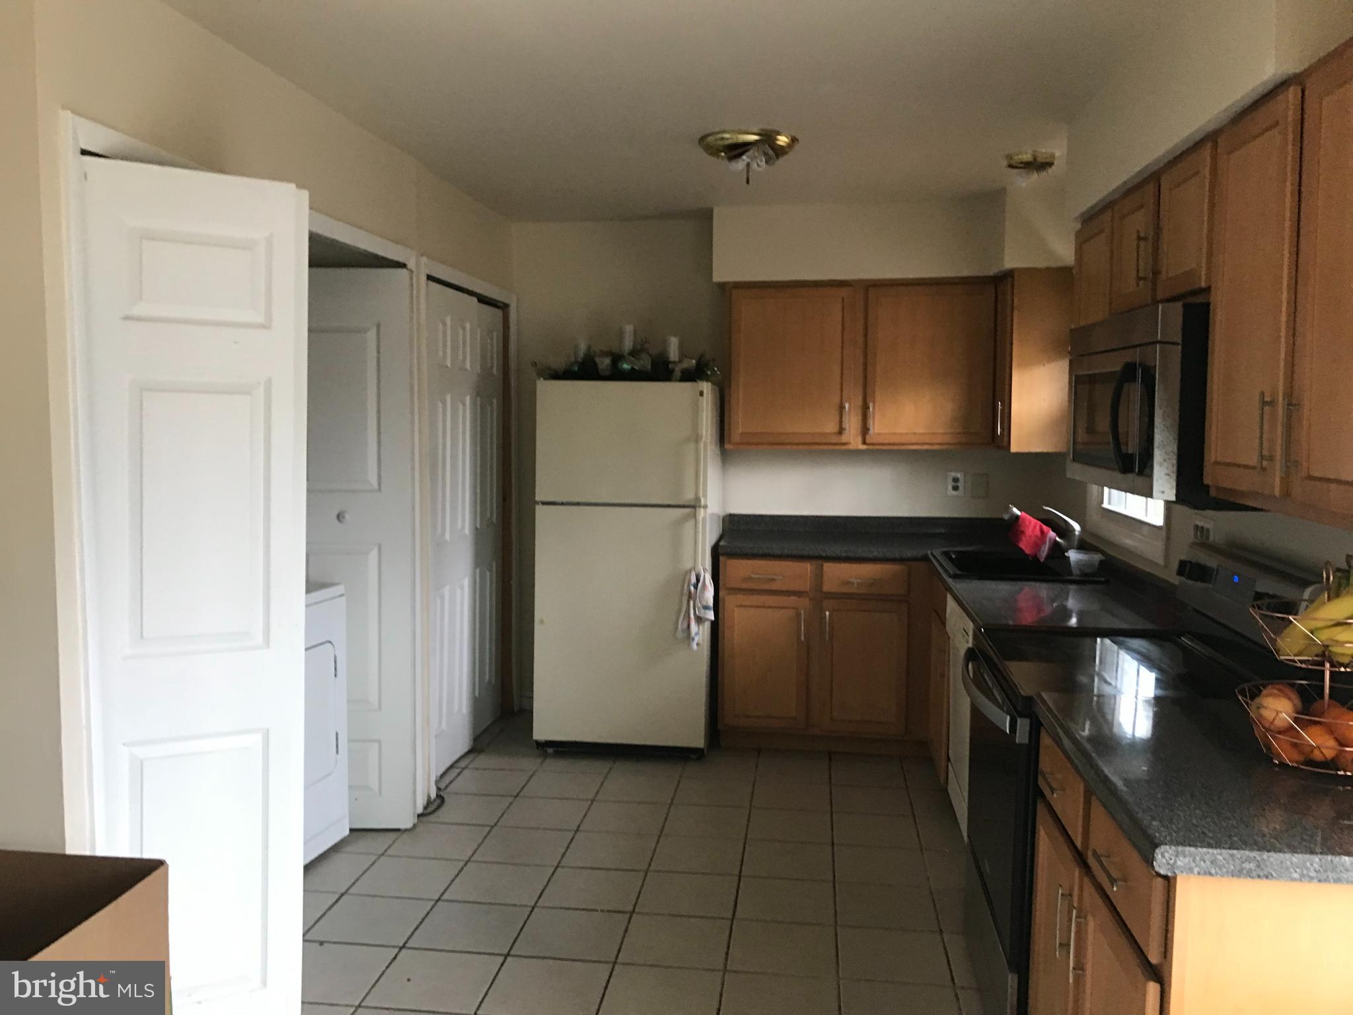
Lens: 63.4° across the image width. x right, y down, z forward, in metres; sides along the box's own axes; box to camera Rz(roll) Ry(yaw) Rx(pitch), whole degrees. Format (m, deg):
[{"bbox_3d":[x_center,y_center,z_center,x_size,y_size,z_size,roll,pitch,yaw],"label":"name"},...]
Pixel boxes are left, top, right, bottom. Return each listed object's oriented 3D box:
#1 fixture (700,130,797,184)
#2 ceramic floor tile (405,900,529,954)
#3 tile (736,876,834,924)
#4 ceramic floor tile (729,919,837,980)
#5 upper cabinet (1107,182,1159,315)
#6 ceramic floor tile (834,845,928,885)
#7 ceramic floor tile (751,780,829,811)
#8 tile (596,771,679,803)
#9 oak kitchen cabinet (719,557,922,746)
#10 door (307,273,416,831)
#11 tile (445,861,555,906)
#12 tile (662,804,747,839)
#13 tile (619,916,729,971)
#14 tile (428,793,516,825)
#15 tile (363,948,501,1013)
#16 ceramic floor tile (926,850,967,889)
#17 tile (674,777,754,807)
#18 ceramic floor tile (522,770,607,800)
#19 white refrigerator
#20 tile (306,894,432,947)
[{"bbox_3d":[0.243,-1.173,3.681,0.334,0.166,0.334,1,5,7],"label":"fixture"},{"bbox_3d":[-0.606,1.244,3.233,0.300,0.012,0.300,1,5,7],"label":"ceramic floor tile"},{"bbox_3d":[0.347,1.249,3.471,0.304,0.010,0.304,1,5,7],"label":"tile"},{"bbox_3d":[0.304,1.253,3.105,0.300,0.012,0.300,1,5,7],"label":"ceramic floor tile"},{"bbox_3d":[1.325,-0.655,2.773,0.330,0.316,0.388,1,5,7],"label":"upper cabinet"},{"bbox_3d":[0.692,1.227,3.741,0.304,0.010,0.304,1,5,7],"label":"ceramic floor tile"},{"bbox_3d":[0.453,1.144,4.311,0.300,0.012,0.300,1,5,7],"label":"ceramic floor tile"},{"bbox_3d":[-0.151,1.140,4.405,0.300,0.012,0.300,1,5,7],"label":"tile"},{"bbox_3d":[0.661,0.633,5.056,0.875,0.875,0.600,1,5,7],"label":"oak kitchen cabinet"},{"bbox_3d":[-1.174,0.163,3.884,0.459,1.990,0.040,0,5,1],"label":"door"},{"bbox_3d":[-0.576,1.231,3.583,0.304,0.010,0.304,1,5,7],"label":"tile"},{"bbox_3d":[0.115,1.169,4.064,0.302,0.010,0.302,1,5,7],"label":"tile"},{"bbox_3d":[0.003,1.252,3.156,0.302,0.010,0.302,1,5,7],"label":"tile"},{"bbox_3d":[-0.795,1.150,4.158,0.300,0.012,0.300,1,5,7],"label":"tile"},{"bbox_3d":[-0.642,1.269,2.928,0.302,0.010,0.302,1,5,7],"label":"tile"},{"bbox_3d":[0.988,1.215,3.651,0.300,0.012,0.300,1,5,7],"label":"ceramic floor tile"},{"bbox_3d":[0.152,1.160,4.428,0.304,0.010,0.304,1,5,7],"label":"tile"},{"bbox_3d":[-0.463,1.148,4.502,0.304,0.010,0.304,1,5,7],"label":"ceramic floor tile"},{"bbox_3d":[-0.199,0.254,5.017,0.749,1.640,0.720,1,5,7],"label":"white refrigerator"},{"bbox_3d":[-0.909,1.236,3.267,0.302,0.010,0.302,1,5,7],"label":"tile"}]

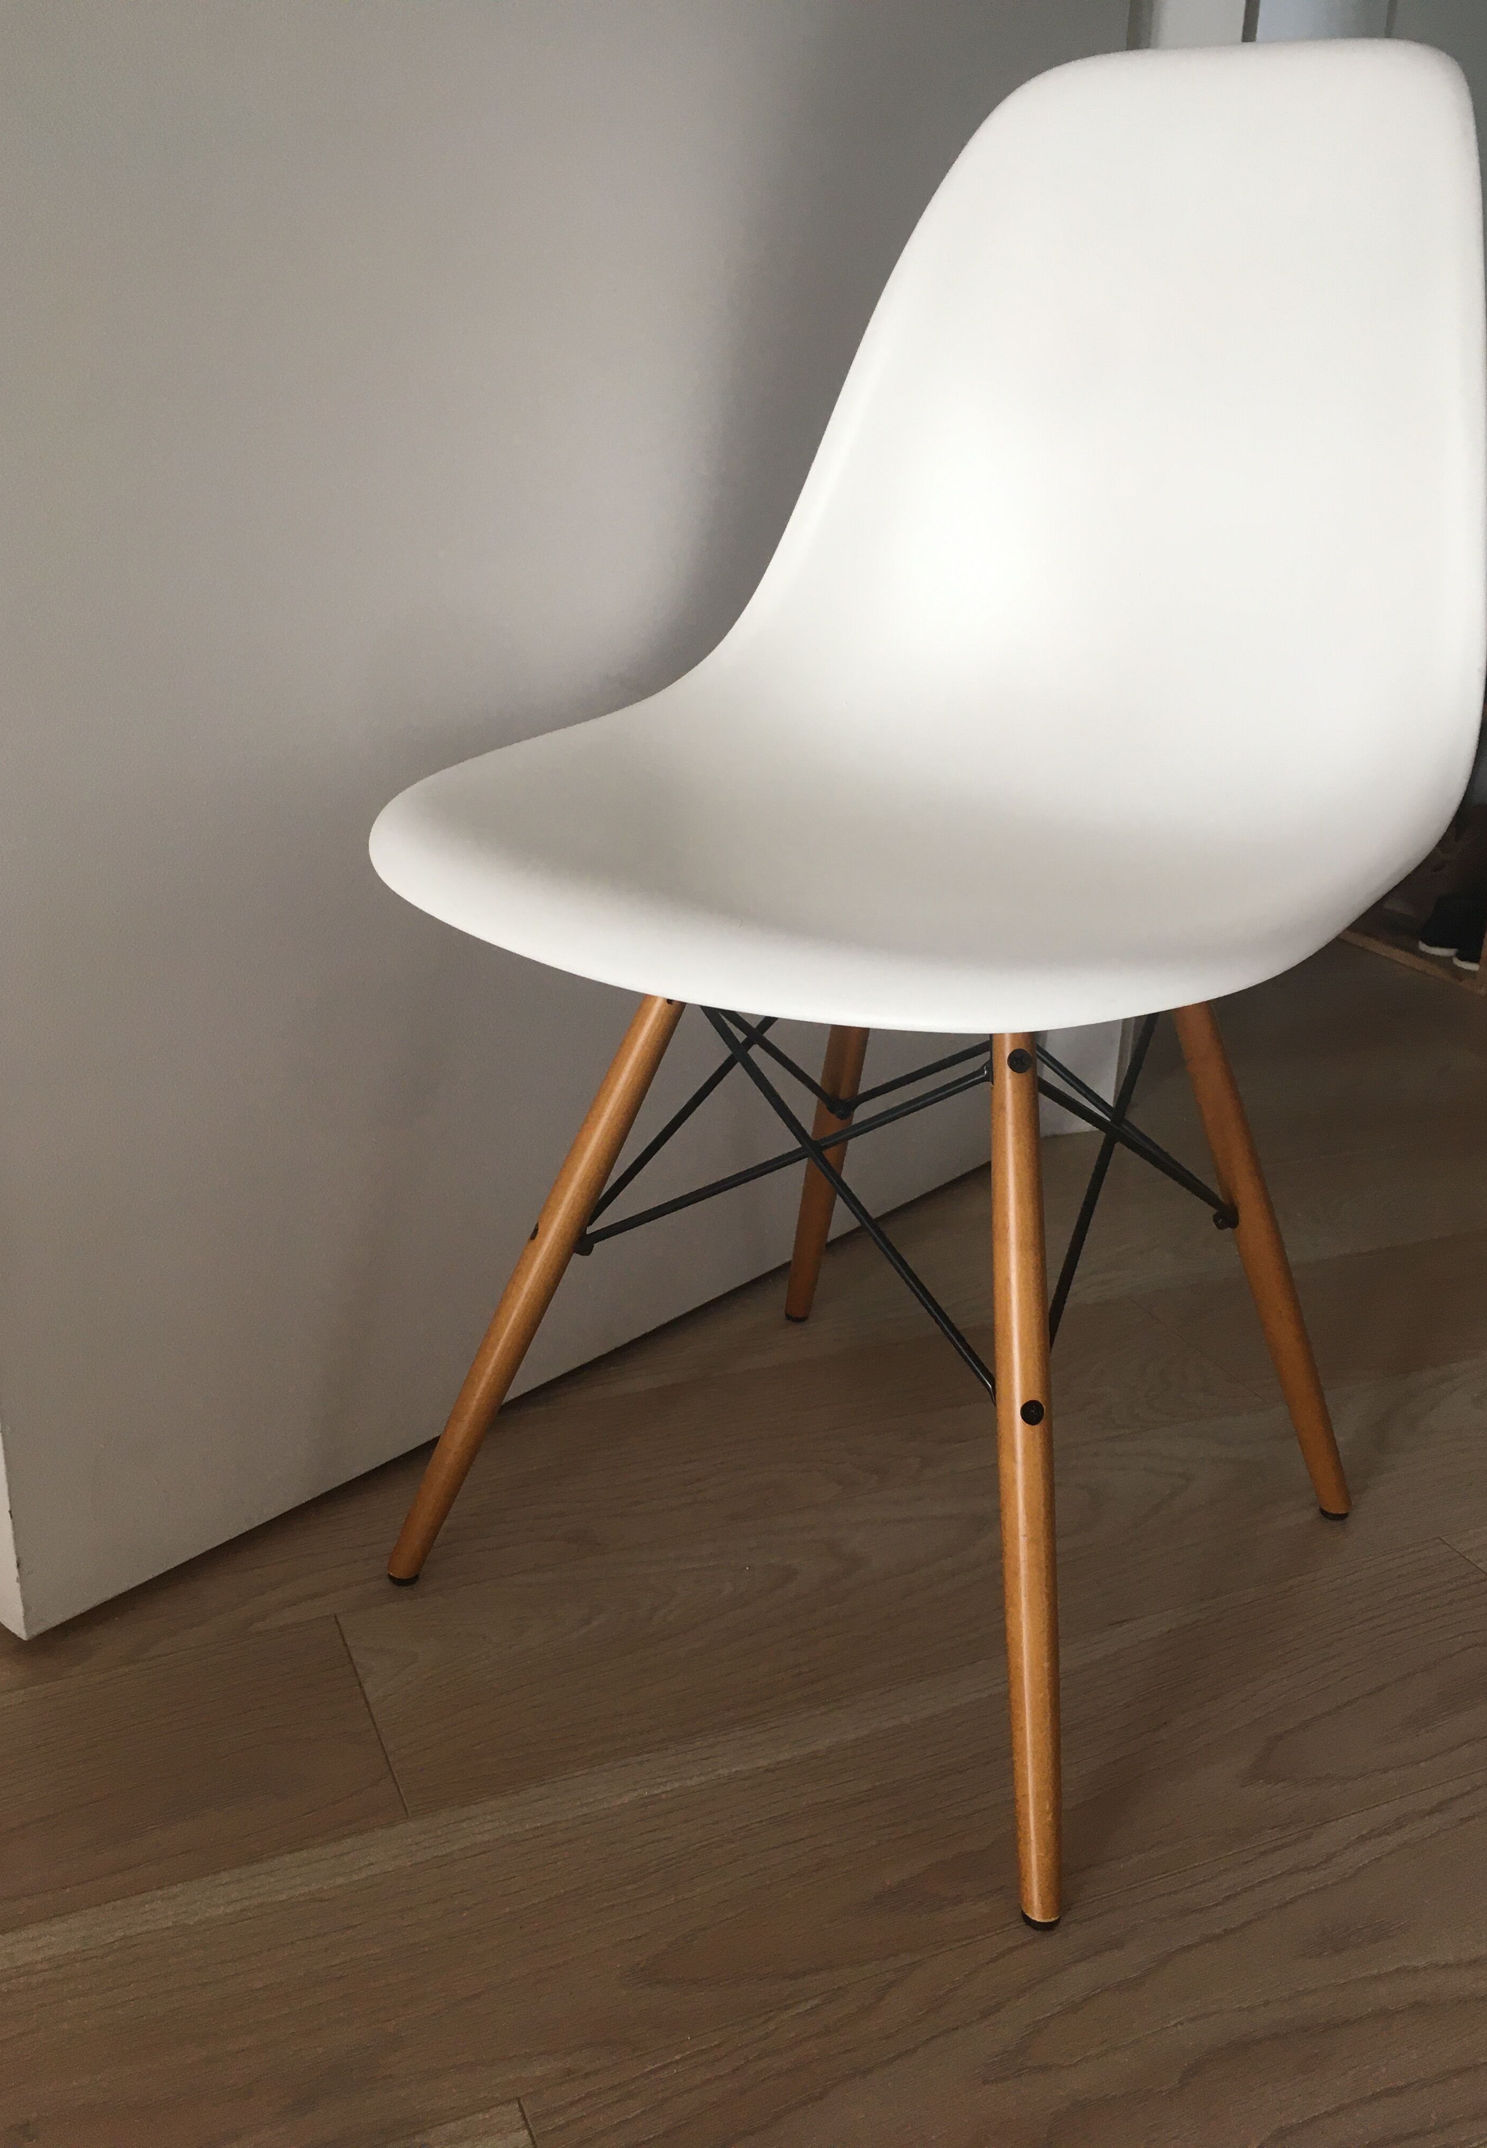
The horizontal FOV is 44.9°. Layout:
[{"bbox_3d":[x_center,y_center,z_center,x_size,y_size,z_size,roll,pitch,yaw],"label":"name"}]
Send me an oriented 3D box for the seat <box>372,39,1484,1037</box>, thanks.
[{"bbox_3d":[0.112,-0.289,0.864,0.465,0.441,0.542,15,24,33],"label":"seat"}]

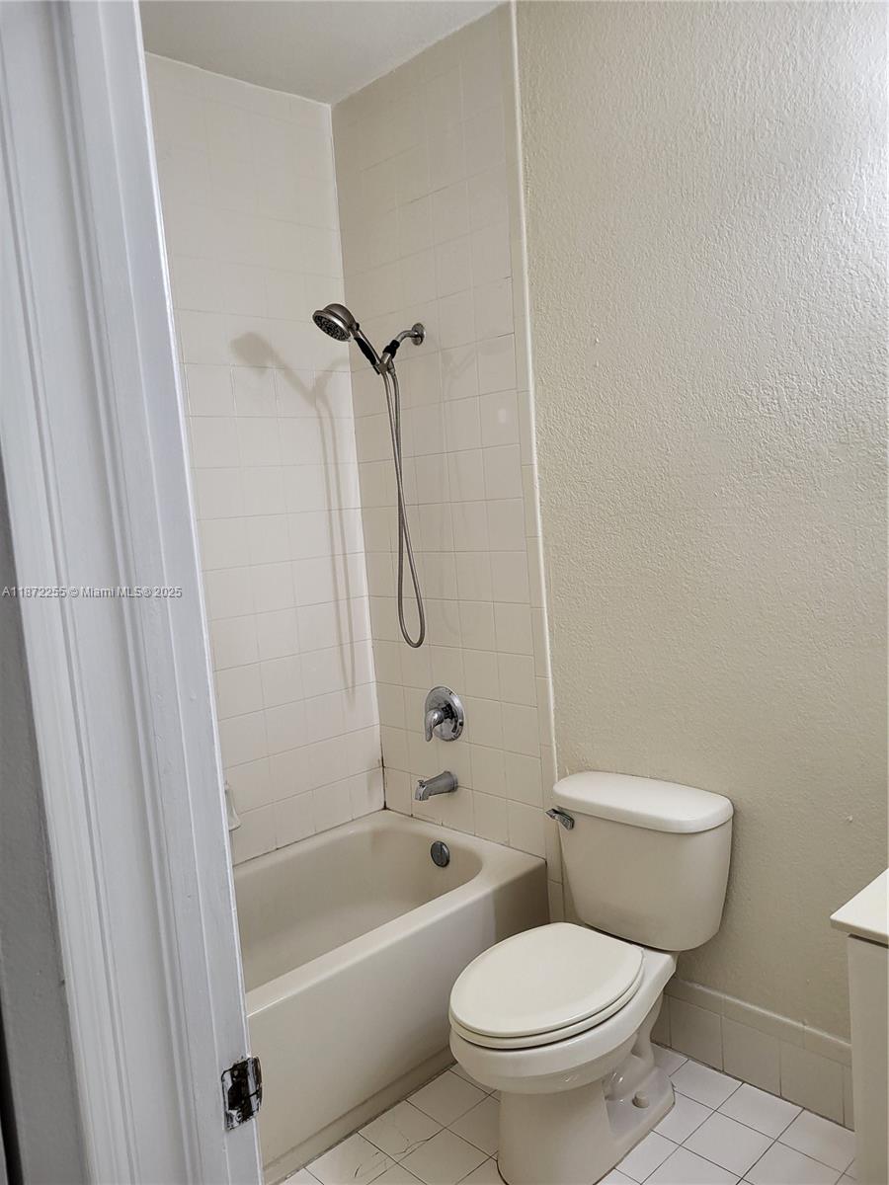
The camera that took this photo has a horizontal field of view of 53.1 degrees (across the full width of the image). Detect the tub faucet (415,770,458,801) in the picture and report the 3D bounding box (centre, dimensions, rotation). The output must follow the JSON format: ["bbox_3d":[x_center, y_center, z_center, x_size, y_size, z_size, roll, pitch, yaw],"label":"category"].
[{"bbox_3d":[-0.035,0.622,2.837,0.143,0.074,0.066,-10,8,-43],"label":"tub faucet"}]

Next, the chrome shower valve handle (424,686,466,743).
[{"bbox_3d":[-0.029,0.394,2.835,0.083,0.180,0.180,-10,8,-43],"label":"chrome shower valve handle"}]

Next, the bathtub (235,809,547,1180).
[{"bbox_3d":[-0.483,1.079,2.392,1.520,0.426,0.755,-10,8,-43],"label":"bathtub"}]

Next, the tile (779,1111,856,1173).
[{"bbox_3d":[0.854,1.242,2.008,0.134,0.010,0.150,-10,8,-43],"label":"tile"}]

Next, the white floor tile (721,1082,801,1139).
[{"bbox_3d":[0.749,1.238,2.119,0.134,0.010,0.150,-10,8,-43],"label":"white floor tile"}]

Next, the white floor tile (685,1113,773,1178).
[{"bbox_3d":[0.645,1.256,2.022,0.150,0.010,0.150,-10,8,-43],"label":"white floor tile"}]

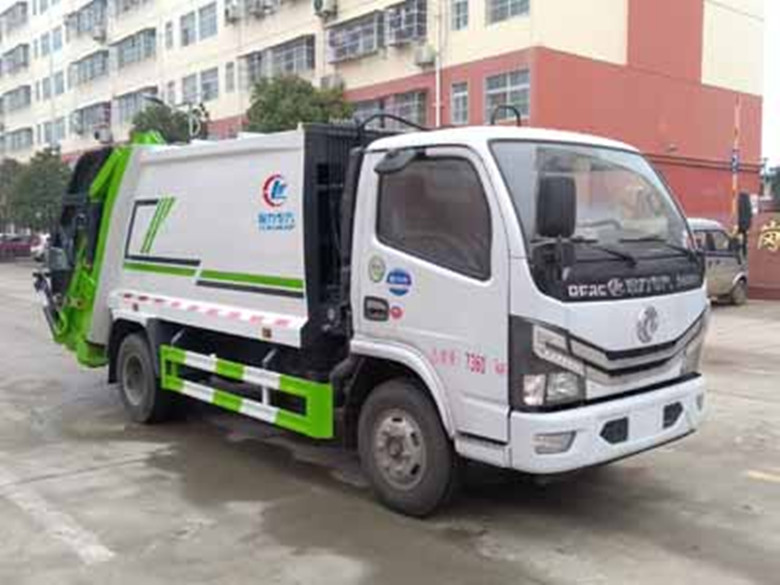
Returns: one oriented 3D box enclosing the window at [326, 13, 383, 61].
[{"bbox_3d":[-1.238,-9.278,28.952,0.450,1.410,2.830,-5,6,-41],"label":"window"}]

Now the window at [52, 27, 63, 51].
[{"bbox_3d":[-22.282,-16.972,52.925,0.160,1.360,1.750,-5,6,-41],"label":"window"}]

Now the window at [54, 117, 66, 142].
[{"bbox_3d":[-22.918,-11.292,54.807,0.150,1.500,1.750,-4,6,-42],"label":"window"}]

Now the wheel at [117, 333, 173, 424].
[{"bbox_3d":[-2.198,0.764,7.069,0.220,0.780,0.780,-5,6,-44],"label":"wheel"}]

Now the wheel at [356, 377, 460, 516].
[{"bbox_3d":[0.105,0.939,4.758,0.205,0.775,0.775,-5,6,-41],"label":"wheel"}]

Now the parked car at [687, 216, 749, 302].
[{"bbox_3d":[6.110,-0.644,17.089,4.050,1.850,1.640,-3,5,-32],"label":"parked car"}]

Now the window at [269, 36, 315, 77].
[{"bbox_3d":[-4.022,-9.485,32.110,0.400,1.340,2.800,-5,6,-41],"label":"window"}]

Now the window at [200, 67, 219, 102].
[{"bbox_3d":[-9.004,-10.376,39.343,0.150,1.500,1.750,-4,6,-42],"label":"window"}]

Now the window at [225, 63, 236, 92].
[{"bbox_3d":[-7.329,-9.878,36.293,0.140,1.340,0.880,-5,6,-41],"label":"window"}]

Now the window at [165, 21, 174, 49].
[{"bbox_3d":[-11.781,-13.748,42.159,0.150,1.350,0.850,-4,6,-42],"label":"window"}]

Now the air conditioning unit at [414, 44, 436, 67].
[{"bbox_3d":[1.163,-7.872,26.255,0.320,0.580,0.800,-5,6,-41],"label":"air conditioning unit"}]

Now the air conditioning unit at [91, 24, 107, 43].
[{"bbox_3d":[-17.575,-15.670,47.717,0.360,0.650,0.880,-4,6,-42],"label":"air conditioning unit"}]

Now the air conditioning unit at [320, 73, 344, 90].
[{"bbox_3d":[-2.346,-8.400,31.624,0.360,0.620,0.880,-4,6,-42],"label":"air conditioning unit"}]

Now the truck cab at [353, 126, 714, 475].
[{"bbox_3d":[0.925,-0.050,4.869,1.900,1.880,1.480,-5,6,-41],"label":"truck cab"}]

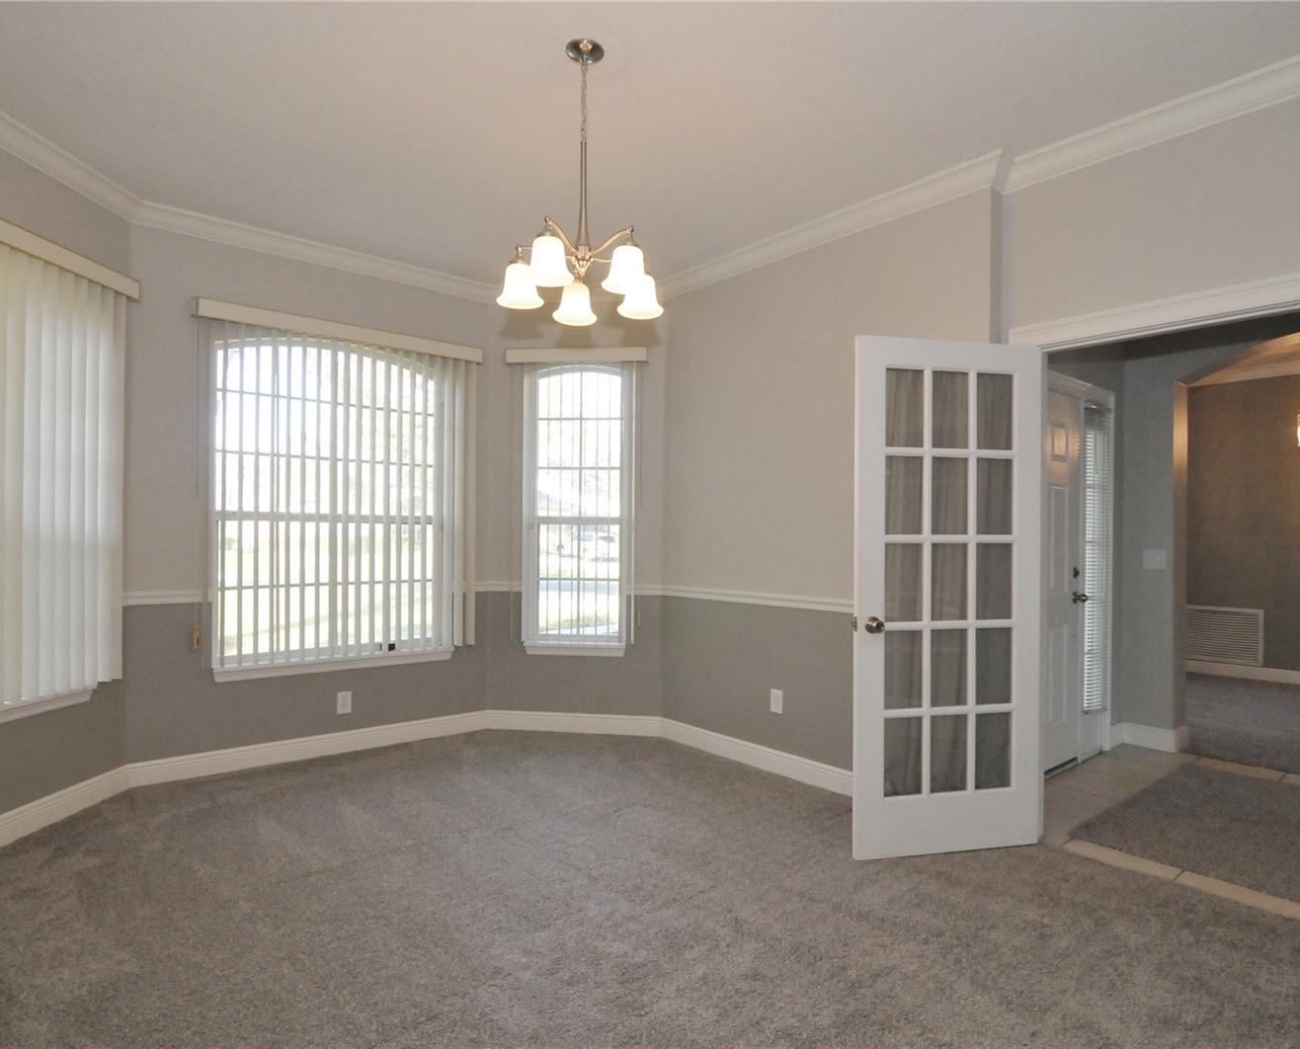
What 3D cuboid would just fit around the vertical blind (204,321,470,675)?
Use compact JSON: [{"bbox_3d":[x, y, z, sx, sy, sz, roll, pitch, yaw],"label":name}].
[{"bbox_3d":[-1.687,-0.110,3.953,1.410,1.828,0.120,1,-1,-38],"label":"vertical blind"}]

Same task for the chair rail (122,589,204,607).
[{"bbox_3d":[-2.360,0.363,3.456,0.322,0.067,0.022,1,-1,-38],"label":"chair rail"}]

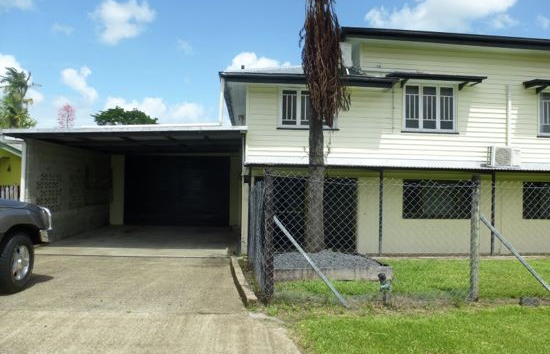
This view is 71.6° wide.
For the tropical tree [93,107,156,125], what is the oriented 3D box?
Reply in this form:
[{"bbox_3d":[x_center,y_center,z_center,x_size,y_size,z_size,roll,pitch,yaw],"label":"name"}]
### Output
[{"bbox_3d":[-13.700,-2.400,35.000,7.000,8.400,6.600,0,-1,0],"label":"tropical tree"}]

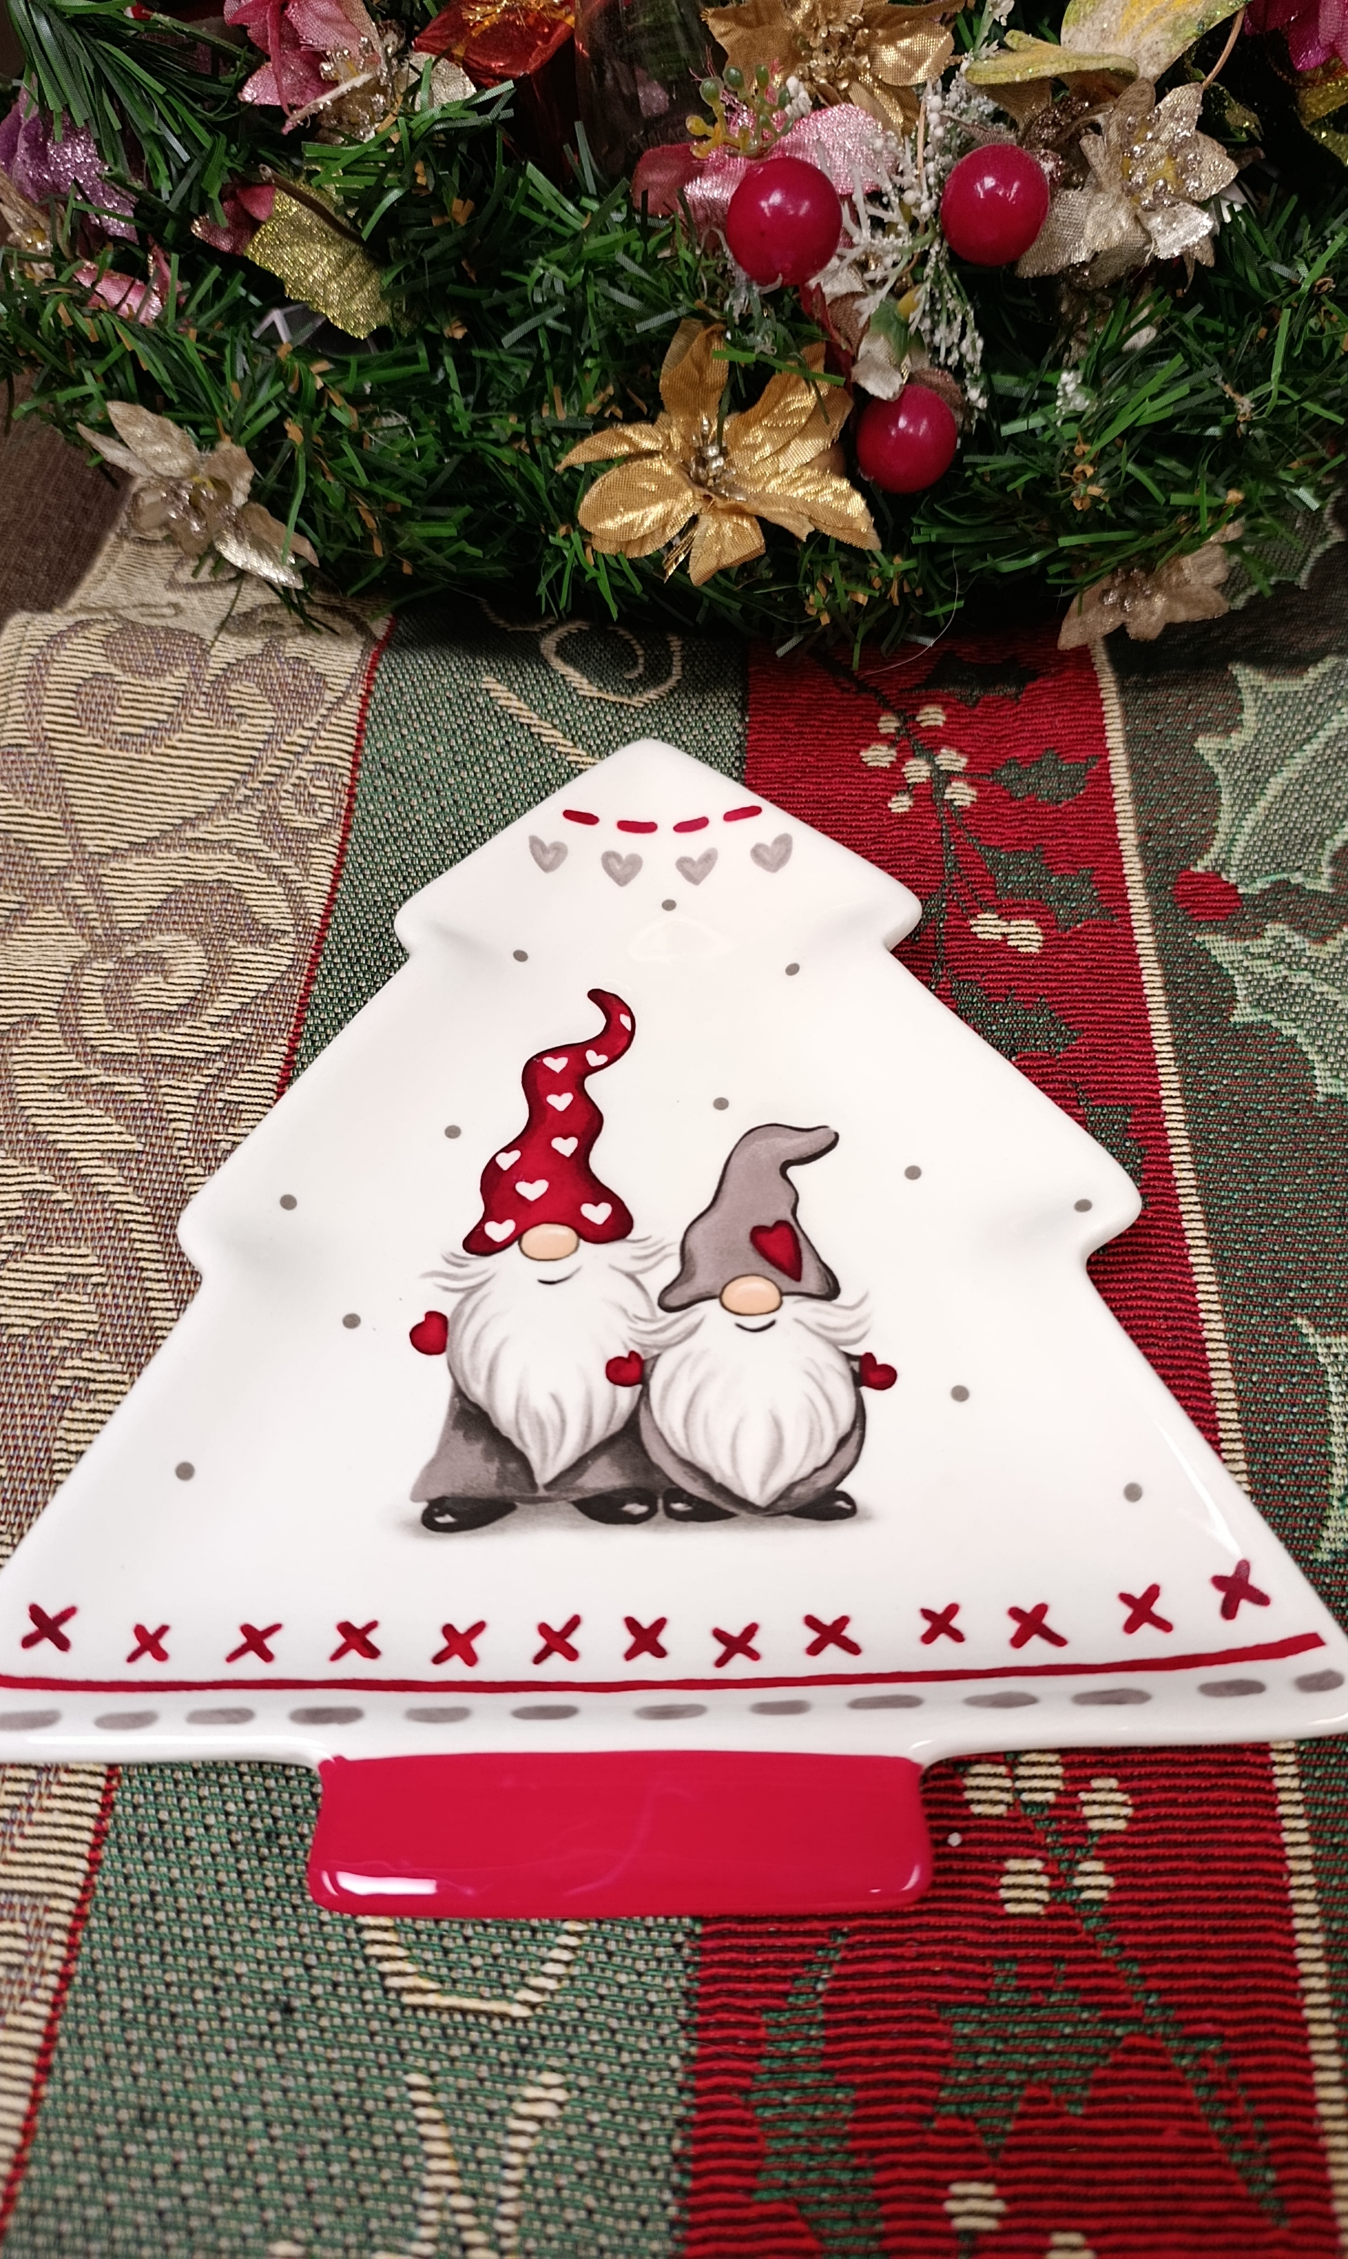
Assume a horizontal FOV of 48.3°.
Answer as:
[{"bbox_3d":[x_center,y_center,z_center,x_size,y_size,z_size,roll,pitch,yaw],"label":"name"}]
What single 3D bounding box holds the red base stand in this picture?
[{"bbox_3d":[-0.007,0.100,0.211,0.085,0.011,0.021,-1,56,1],"label":"red base stand"}]

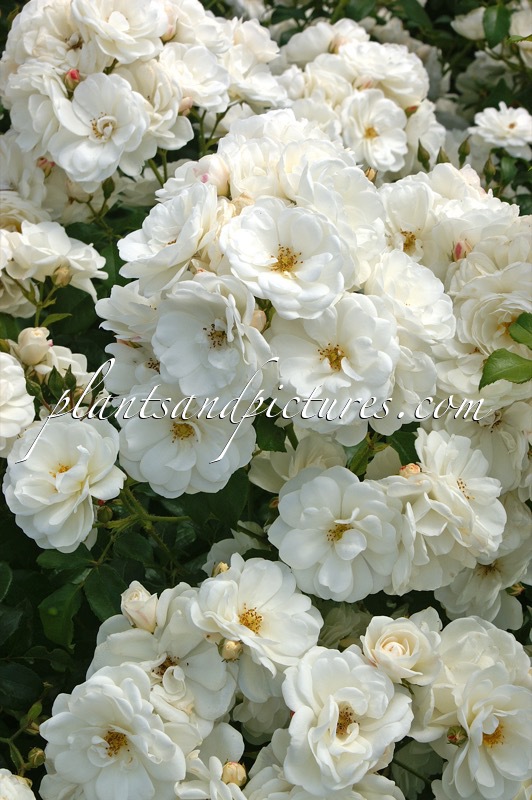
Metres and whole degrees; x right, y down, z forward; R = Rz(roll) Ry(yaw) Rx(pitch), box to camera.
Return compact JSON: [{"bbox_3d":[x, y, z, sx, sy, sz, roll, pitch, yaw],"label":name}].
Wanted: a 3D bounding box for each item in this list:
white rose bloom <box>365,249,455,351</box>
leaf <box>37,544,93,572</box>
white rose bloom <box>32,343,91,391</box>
[{"bbox_3d":[0.088,-0.062,1.230,0.060,0.048,0.065,-18,73,-33],"label":"white rose bloom"},{"bbox_3d":[-0.124,0.098,1.230,0.037,0.006,0.024,-2,41,-2],"label":"leaf"},{"bbox_3d":[-0.118,-0.018,1.150,0.039,0.030,0.039,18,37,0],"label":"white rose bloom"}]

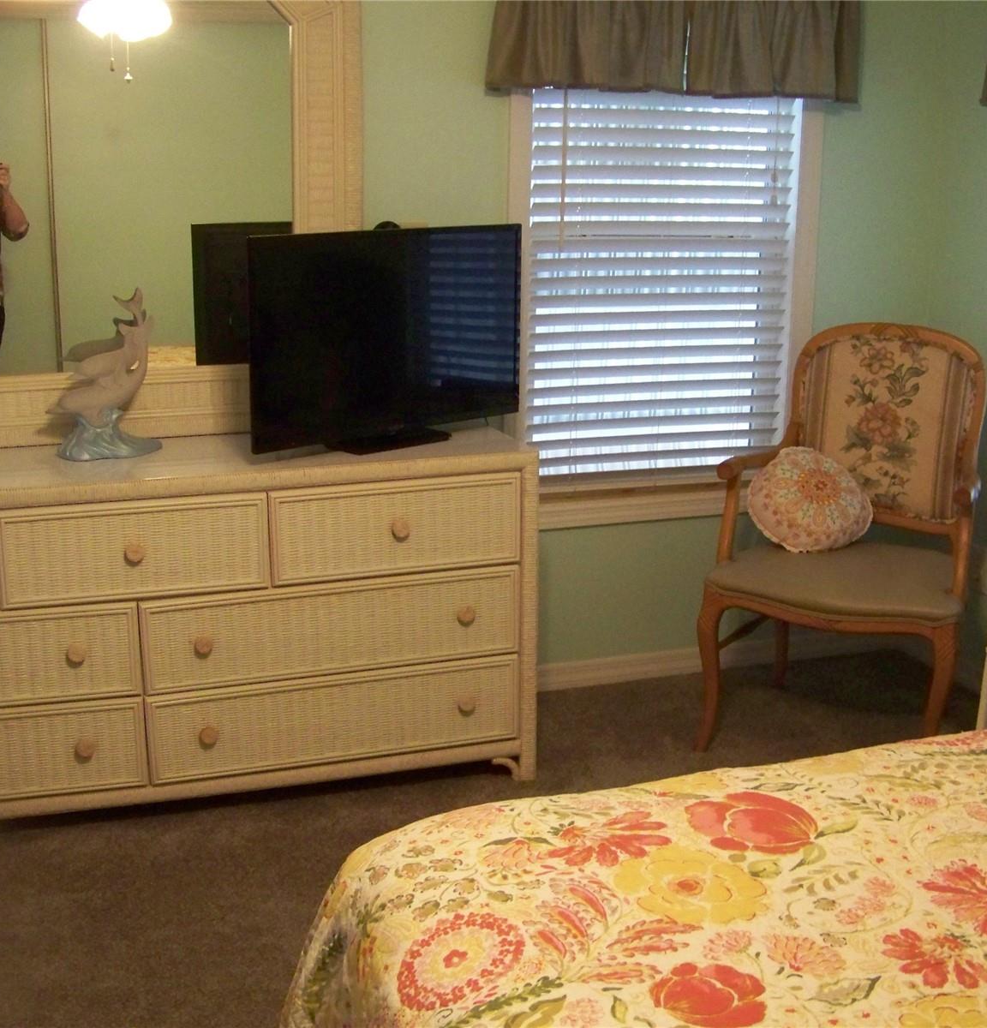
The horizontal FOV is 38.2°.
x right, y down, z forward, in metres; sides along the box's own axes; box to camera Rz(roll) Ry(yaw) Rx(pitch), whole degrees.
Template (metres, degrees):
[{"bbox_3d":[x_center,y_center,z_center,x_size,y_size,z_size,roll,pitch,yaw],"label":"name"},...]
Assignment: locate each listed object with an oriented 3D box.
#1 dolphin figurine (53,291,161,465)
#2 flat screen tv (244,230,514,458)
[{"bbox_3d":[-0.819,-0.293,2.985,0.229,0.350,0.130,-4,15,-15],"label":"dolphin figurine"},{"bbox_3d":[-0.230,-0.388,3.122,0.725,0.461,0.180,-12,19,-39],"label":"flat screen tv"}]

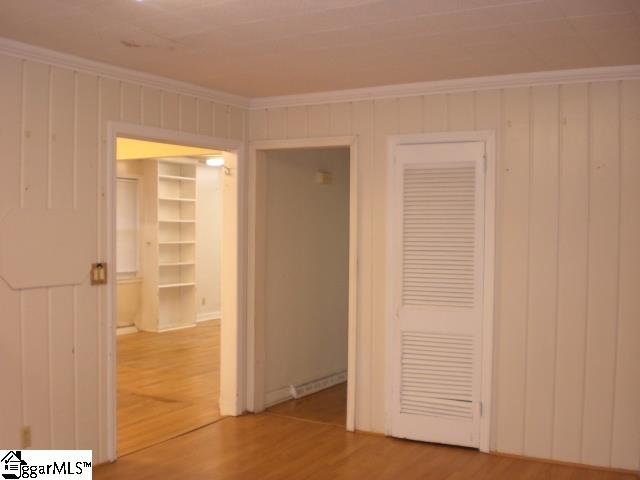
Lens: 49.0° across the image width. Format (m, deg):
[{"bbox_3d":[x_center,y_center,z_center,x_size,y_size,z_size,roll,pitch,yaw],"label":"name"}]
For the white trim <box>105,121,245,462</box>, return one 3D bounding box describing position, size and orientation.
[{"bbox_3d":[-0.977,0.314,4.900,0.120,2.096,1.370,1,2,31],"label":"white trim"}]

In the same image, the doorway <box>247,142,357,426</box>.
[{"bbox_3d":[-0.132,0.305,5.287,0.963,2.107,0.120,1,2,31],"label":"doorway"}]

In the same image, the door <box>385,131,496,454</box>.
[{"bbox_3d":[0.798,0.334,4.722,0.756,2.090,0.110,1,2,31],"label":"door"}]

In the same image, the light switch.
[{"bbox_3d":[-1.320,0.208,4.229,0.018,0.131,0.120,1,2,31],"label":"light switch"}]

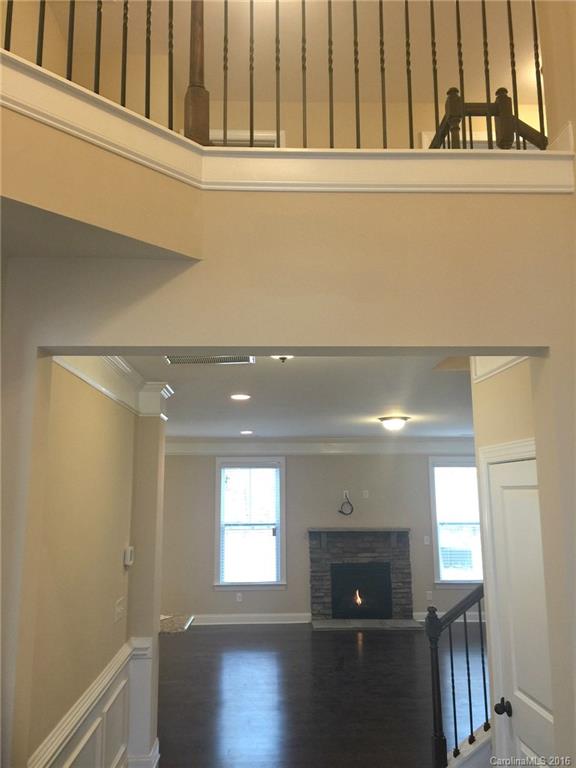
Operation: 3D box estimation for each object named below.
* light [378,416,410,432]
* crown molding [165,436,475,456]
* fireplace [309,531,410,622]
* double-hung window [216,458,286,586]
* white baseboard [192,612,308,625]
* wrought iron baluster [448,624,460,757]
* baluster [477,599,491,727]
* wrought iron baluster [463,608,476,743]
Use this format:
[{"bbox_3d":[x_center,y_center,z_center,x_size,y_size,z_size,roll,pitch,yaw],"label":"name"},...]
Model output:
[{"bbox_3d":[1.218,0.440,7.341,0.370,0.150,0.370,0,-10,-2],"label":"light"},{"bbox_3d":[0.517,0.957,9.899,4.801,0.281,0.130,0,-10,-2],"label":"crown molding"},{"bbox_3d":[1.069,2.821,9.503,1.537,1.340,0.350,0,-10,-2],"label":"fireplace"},{"bbox_3d":[-0.558,2.062,9.730,1.072,1.904,0.110,0,-10,-2],"label":"double-hung window"},{"bbox_3d":[-0.526,3.463,9.470,1.749,0.142,0.020,0,-10,-2],"label":"white baseboard"},{"bbox_3d":[1.047,1.930,4.074,0.035,0.791,0.035,0,-10,-2],"label":"wrought iron baluster"},{"bbox_3d":[1.248,1.787,4.108,0.035,0.783,0.035,0,-10,-2],"label":"baluster"},{"bbox_3d":[1.146,1.857,4.091,0.035,0.794,0.035,0,-10,-2],"label":"wrought iron baluster"}]

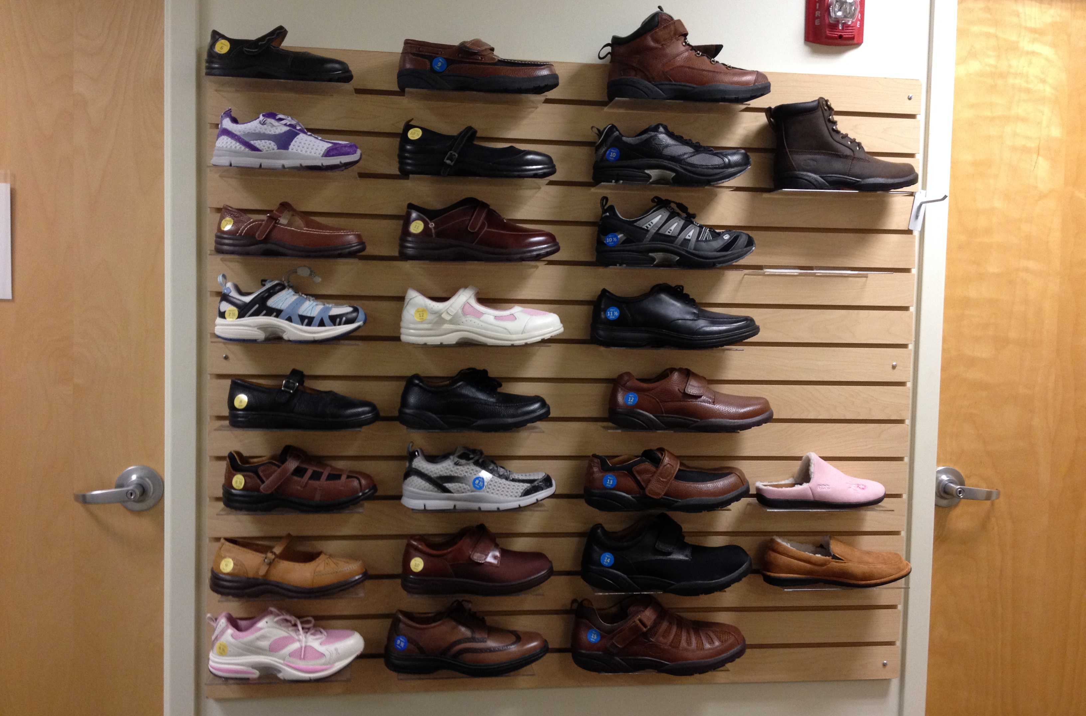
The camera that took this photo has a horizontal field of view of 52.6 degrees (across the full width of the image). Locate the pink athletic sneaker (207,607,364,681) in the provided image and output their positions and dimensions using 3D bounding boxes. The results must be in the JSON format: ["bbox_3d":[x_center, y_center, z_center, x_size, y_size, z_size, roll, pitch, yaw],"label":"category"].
[{"bbox_3d":[-0.474,0.519,2.027,0.281,0.120,0.103,1,3,-6],"label":"pink athletic sneaker"}]

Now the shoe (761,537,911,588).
[{"bbox_3d":[0.578,0.397,2.161,0.310,0.093,0.108,1,3,-7],"label":"shoe"}]

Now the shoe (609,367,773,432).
[{"bbox_3d":[0.284,0.076,2.100,0.321,0.119,0.114,1,3,-7],"label":"shoe"}]

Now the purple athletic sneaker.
[{"bbox_3d":[-0.460,-0.391,1.972,0.261,0.114,0.100,1,3,-8],"label":"purple athletic sneaker"}]

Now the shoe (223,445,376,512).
[{"bbox_3d":[-0.448,0.219,2.023,0.279,0.118,0.100,1,3,-7],"label":"shoe"}]

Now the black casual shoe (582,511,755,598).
[{"bbox_3d":[0.238,0.368,2.110,0.335,0.143,0.120,1,3,-7],"label":"black casual shoe"}]

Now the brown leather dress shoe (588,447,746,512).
[{"bbox_3d":[0.239,0.230,2.114,0.319,0.113,0.118,1,3,-6],"label":"brown leather dress shoe"}]

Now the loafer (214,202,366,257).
[{"bbox_3d":[-0.459,-0.232,1.998,0.262,0.100,0.095,1,3,-6],"label":"loafer"}]

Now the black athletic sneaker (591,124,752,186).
[{"bbox_3d":[0.242,-0.381,2.068,0.304,0.120,0.110,1,3,-7],"label":"black athletic sneaker"}]

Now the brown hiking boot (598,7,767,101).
[{"bbox_3d":[0.270,-0.562,2.057,0.320,0.178,0.118,1,3,-7],"label":"brown hiking boot"}]

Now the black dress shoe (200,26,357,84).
[{"bbox_3d":[-0.475,-0.543,1.976,0.253,0.106,0.094,1,3,-6],"label":"black dress shoe"}]

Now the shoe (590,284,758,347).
[{"bbox_3d":[0.254,-0.081,2.086,0.328,0.123,0.113,1,3,-8],"label":"shoe"}]

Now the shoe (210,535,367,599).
[{"bbox_3d":[-0.468,0.379,2.033,0.275,0.103,0.100,1,3,-6],"label":"shoe"}]

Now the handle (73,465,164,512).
[{"bbox_3d":[-0.793,0.251,2.048,0.152,0.089,0.071,1,3,-8],"label":"handle"}]

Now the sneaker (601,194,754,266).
[{"bbox_3d":[0.254,-0.239,2.095,0.306,0.136,0.112,1,3,-6],"label":"sneaker"}]

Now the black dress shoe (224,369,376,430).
[{"bbox_3d":[-0.440,0.073,2.023,0.267,0.103,0.093,1,3,-6],"label":"black dress shoe"}]

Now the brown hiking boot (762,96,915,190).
[{"bbox_3d":[0.577,-0.409,2.109,0.306,0.181,0.112,1,3,-8],"label":"brown hiking boot"}]

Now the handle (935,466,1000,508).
[{"bbox_3d":[0.882,0.275,2.285,0.147,0.087,0.062,1,3,-7],"label":"handle"}]

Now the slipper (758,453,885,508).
[{"bbox_3d":[0.545,0.238,2.149,0.266,0.102,0.102,1,3,-8],"label":"slipper"}]

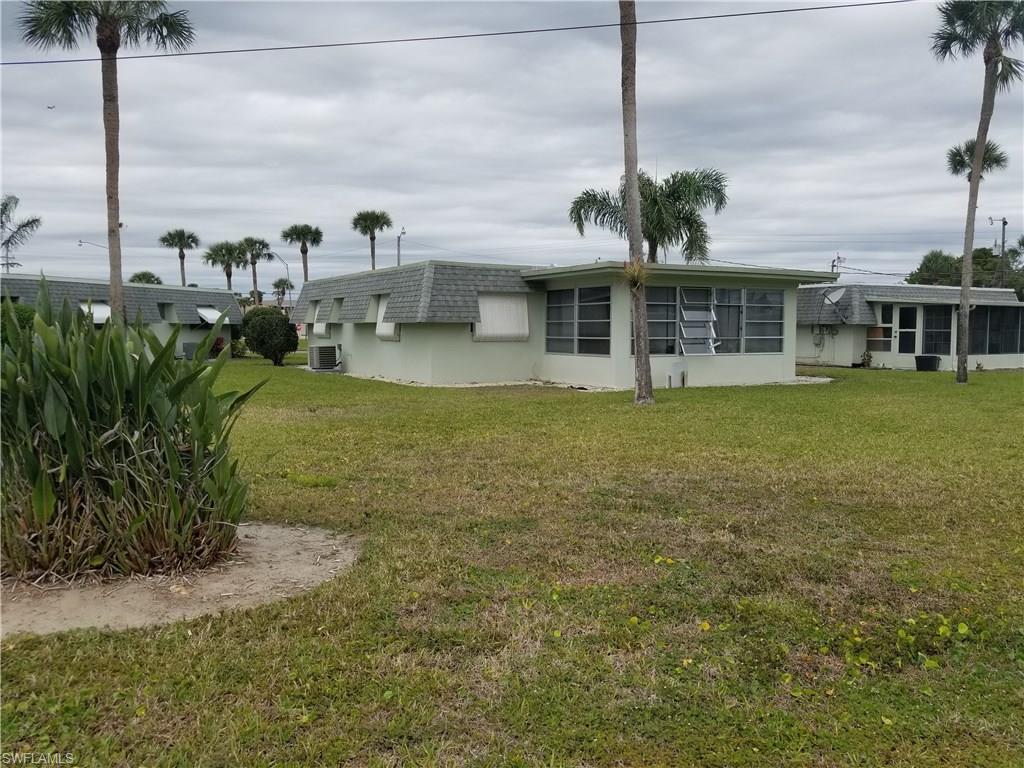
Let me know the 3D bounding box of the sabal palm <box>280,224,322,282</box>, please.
[{"bbox_3d":[-15.601,-7.386,56.591,3.100,8.820,3.100,0,5,0],"label":"sabal palm"}]

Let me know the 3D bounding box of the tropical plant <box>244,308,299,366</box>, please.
[{"bbox_3d":[-8.666,-1.673,27.554,1.870,2.060,1.800,0,5,0],"label":"tropical plant"}]

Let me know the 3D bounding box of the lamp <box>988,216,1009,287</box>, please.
[{"bbox_3d":[41.116,-8.869,64.498,1.700,10.520,0.700,0,5,0],"label":"lamp"}]

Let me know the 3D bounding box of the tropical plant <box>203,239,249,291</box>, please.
[{"bbox_3d":[-20.488,-6.529,54.654,3.200,7.420,3.200,0,5,0],"label":"tropical plant"}]

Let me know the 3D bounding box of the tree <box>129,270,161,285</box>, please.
[{"bbox_3d":[-30.498,-6.481,63.686,3.100,5.890,3.100,0,5,0],"label":"tree"}]

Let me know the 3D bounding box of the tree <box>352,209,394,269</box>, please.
[{"bbox_3d":[-11.326,-8.665,61.505,3.100,10.590,3.100,0,5,0],"label":"tree"}]

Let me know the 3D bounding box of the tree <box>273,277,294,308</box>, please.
[{"bbox_3d":[-28.224,-9.627,94.533,2.800,7.240,2.800,0,5,0],"label":"tree"}]

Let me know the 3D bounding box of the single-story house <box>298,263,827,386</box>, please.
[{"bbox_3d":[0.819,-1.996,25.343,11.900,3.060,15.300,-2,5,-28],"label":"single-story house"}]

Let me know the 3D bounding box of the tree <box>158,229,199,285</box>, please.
[{"bbox_3d":[-25.939,-7.660,59.579,3.100,8.890,3.100,0,5,0],"label":"tree"}]

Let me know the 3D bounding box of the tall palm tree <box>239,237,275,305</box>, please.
[{"bbox_3d":[-19.268,-7.078,57.619,3.000,8.050,3.000,0,5,0],"label":"tall palm tree"}]

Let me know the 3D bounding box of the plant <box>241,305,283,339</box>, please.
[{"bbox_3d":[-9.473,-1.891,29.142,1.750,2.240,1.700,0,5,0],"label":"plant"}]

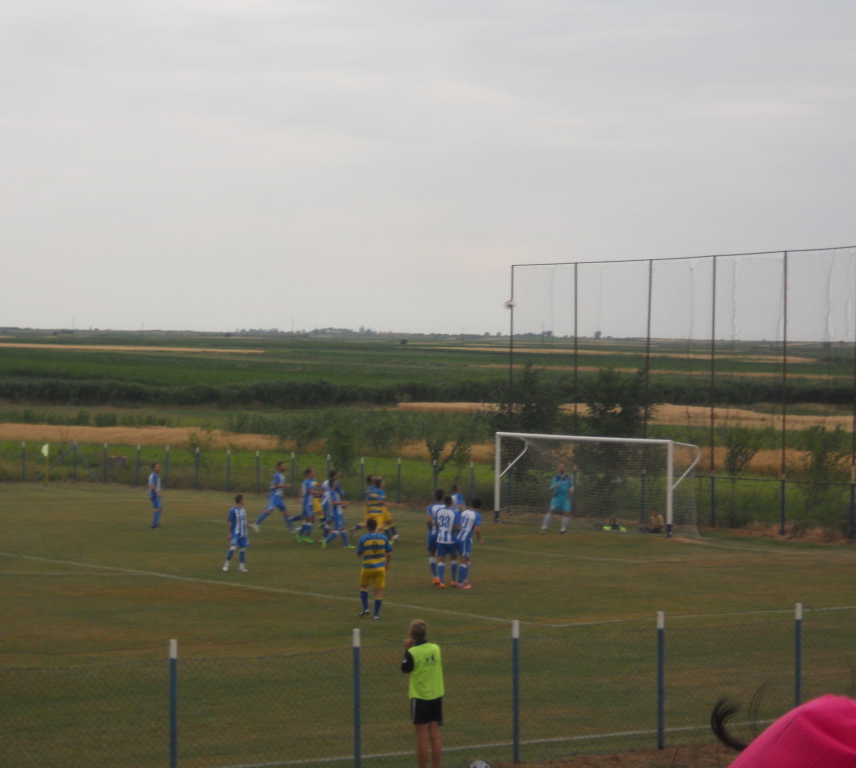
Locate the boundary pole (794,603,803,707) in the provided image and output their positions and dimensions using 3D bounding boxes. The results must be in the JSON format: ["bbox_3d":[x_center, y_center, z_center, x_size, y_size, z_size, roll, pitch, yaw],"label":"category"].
[{"bbox_3d":[4.710,3.623,34.600,0.075,1.670,0.075,0,1,-35],"label":"boundary pole"}]

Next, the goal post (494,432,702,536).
[{"bbox_3d":[4.594,2.696,74.200,1.150,2.560,7.560,0,1,-35],"label":"goal post"}]

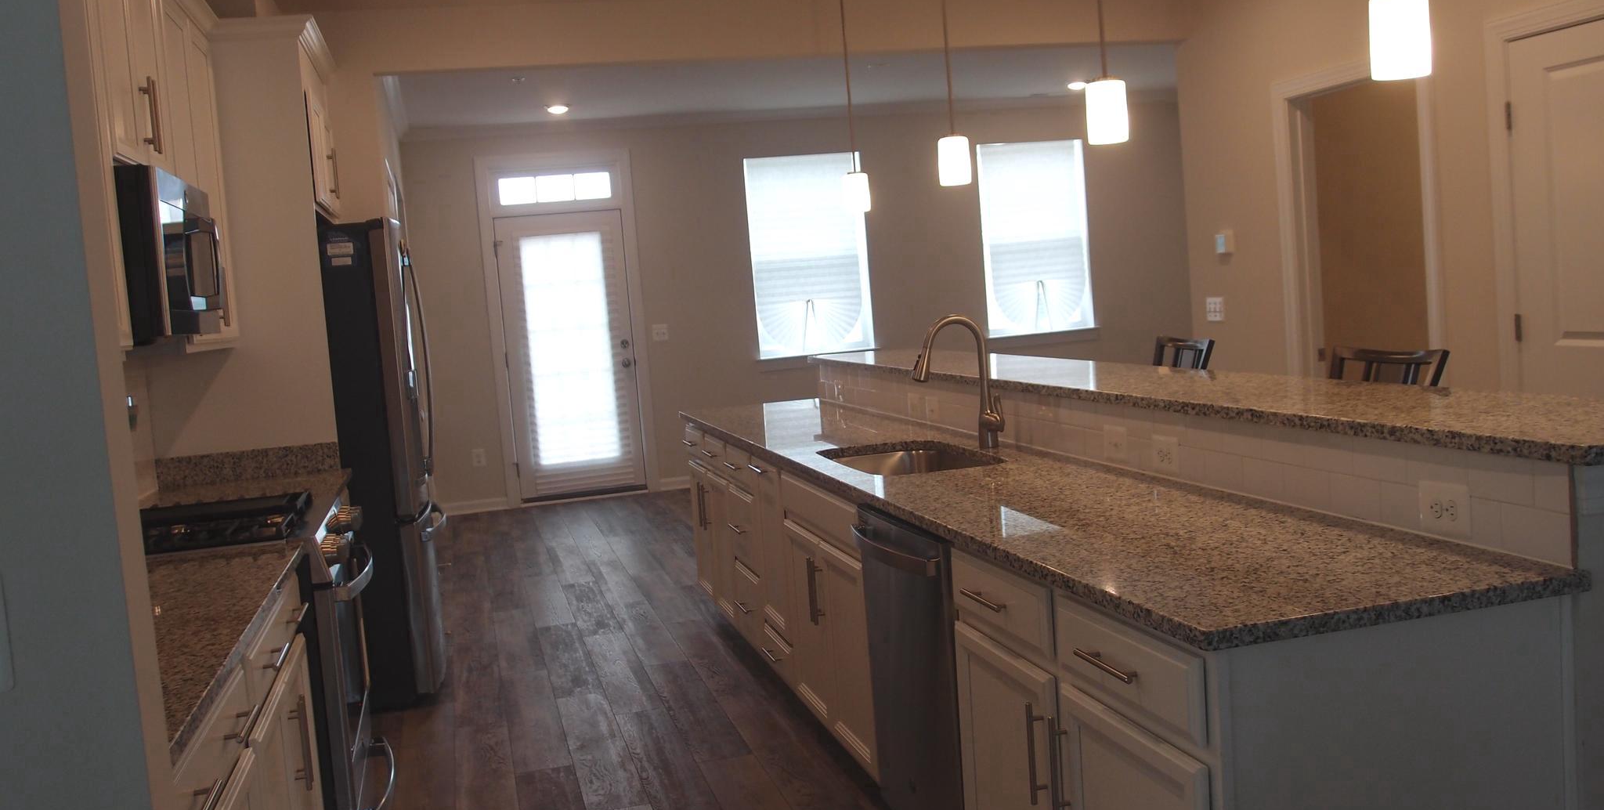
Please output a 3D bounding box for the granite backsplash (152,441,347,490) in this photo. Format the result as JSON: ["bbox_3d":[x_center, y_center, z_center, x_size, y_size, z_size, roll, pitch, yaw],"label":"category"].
[{"bbox_3d":[-1.935,0.211,4.884,0.596,0.104,0.025,-6,5,-14],"label":"granite backsplash"}]

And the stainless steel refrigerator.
[{"bbox_3d":[-1.872,0.233,5.405,0.884,1.775,0.910,-6,5,-14],"label":"stainless steel refrigerator"}]

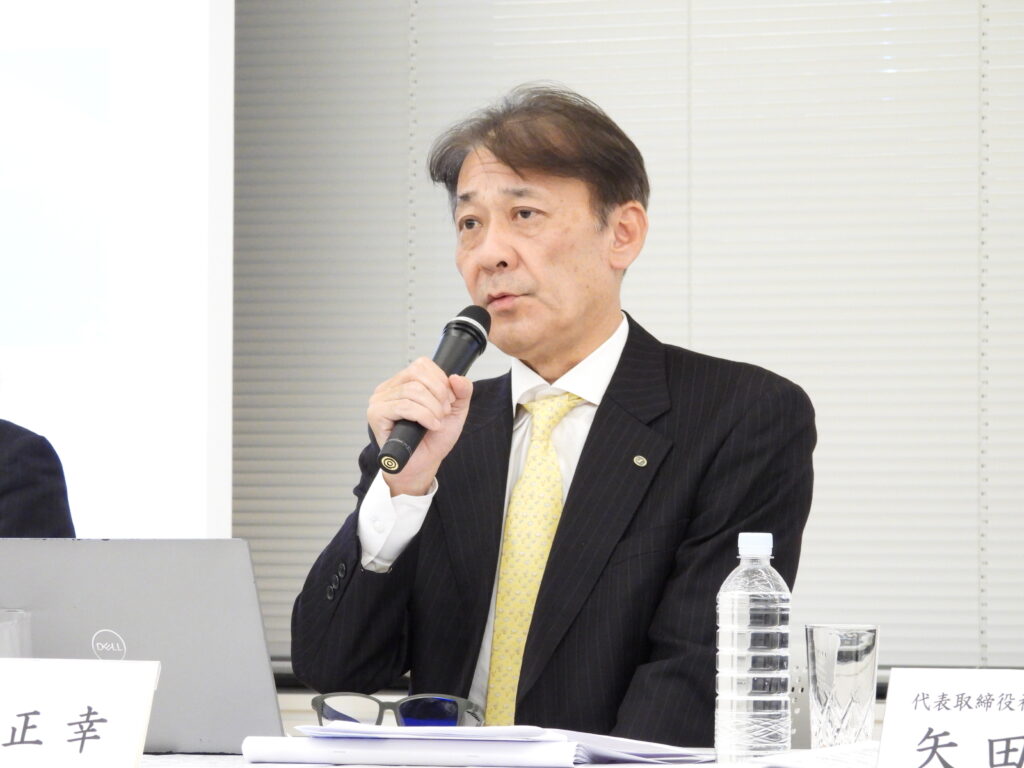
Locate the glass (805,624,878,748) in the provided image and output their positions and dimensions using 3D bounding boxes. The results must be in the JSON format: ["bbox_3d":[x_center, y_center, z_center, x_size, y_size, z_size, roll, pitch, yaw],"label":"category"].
[{"bbox_3d":[0.296,0.275,4.910,0.066,0.116,0.066,0,1,0],"label":"glass"}]

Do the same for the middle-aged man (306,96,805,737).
[{"bbox_3d":[0.015,0.365,5.090,0.540,1.300,0.720,0,1,23],"label":"middle-aged man"}]

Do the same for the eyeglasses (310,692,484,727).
[{"bbox_3d":[-0.095,0.297,4.940,0.143,0.045,0.145,0,1,12],"label":"eyeglasses"}]

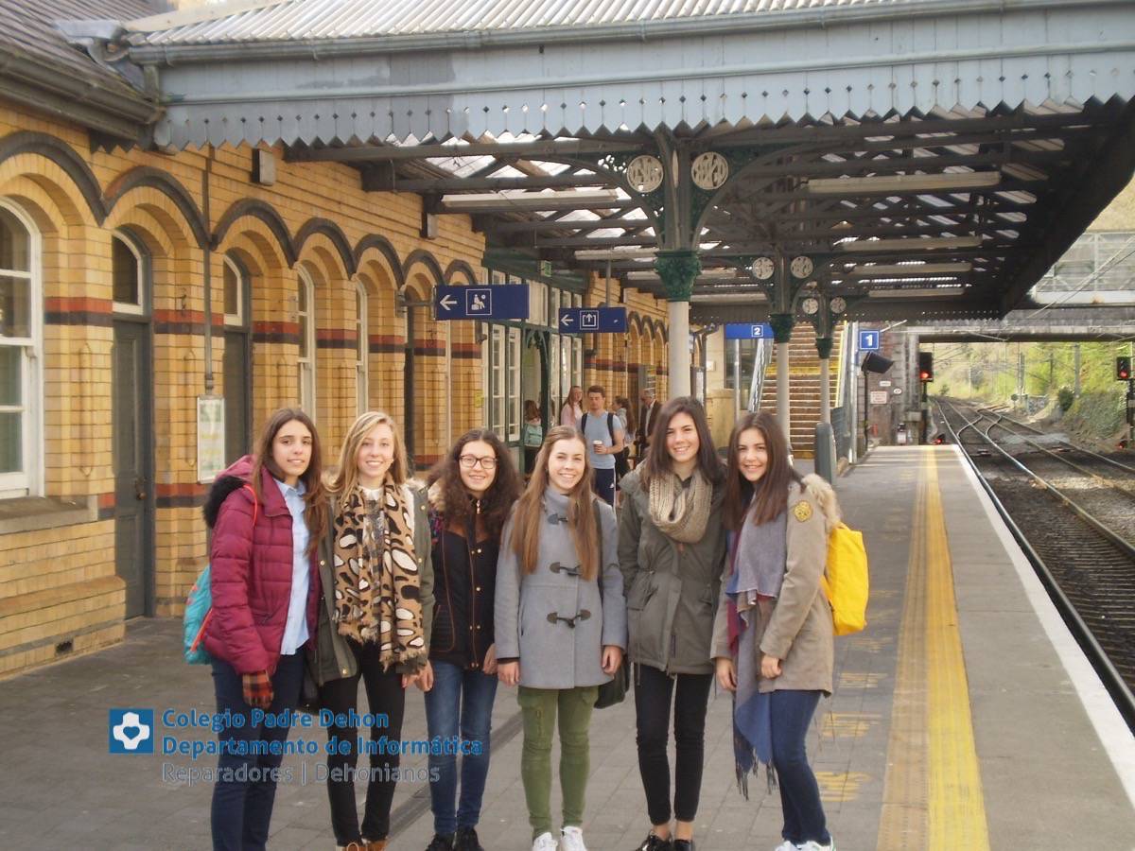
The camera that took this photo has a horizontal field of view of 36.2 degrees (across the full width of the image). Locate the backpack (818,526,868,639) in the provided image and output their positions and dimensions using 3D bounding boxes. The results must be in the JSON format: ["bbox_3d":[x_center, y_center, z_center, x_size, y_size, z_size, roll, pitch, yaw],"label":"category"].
[{"bbox_3d":[0.980,0.585,6.570,0.170,0.410,0.280,-1,1,-37],"label":"backpack"}]

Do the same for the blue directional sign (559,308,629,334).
[{"bbox_3d":[0.375,-1.575,26.000,1.050,0.380,0.060,0,1,12],"label":"blue directional sign"}]

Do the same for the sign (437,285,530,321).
[{"bbox_3d":[-0.936,-1.353,19.100,1.050,0.382,0.060,0,1,7],"label":"sign"}]

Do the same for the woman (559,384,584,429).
[{"bbox_3d":[0.058,0.309,23.512,0.460,1.680,0.320,-1,1,-31],"label":"woman"}]

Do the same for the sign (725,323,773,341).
[{"bbox_3d":[4.552,-2.336,43.000,1.290,0.390,0.060,0,1,12],"label":"sign"}]

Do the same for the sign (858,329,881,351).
[{"bbox_3d":[7.577,-2.133,43.600,0.530,0.510,0.050,0,1,12],"label":"sign"}]

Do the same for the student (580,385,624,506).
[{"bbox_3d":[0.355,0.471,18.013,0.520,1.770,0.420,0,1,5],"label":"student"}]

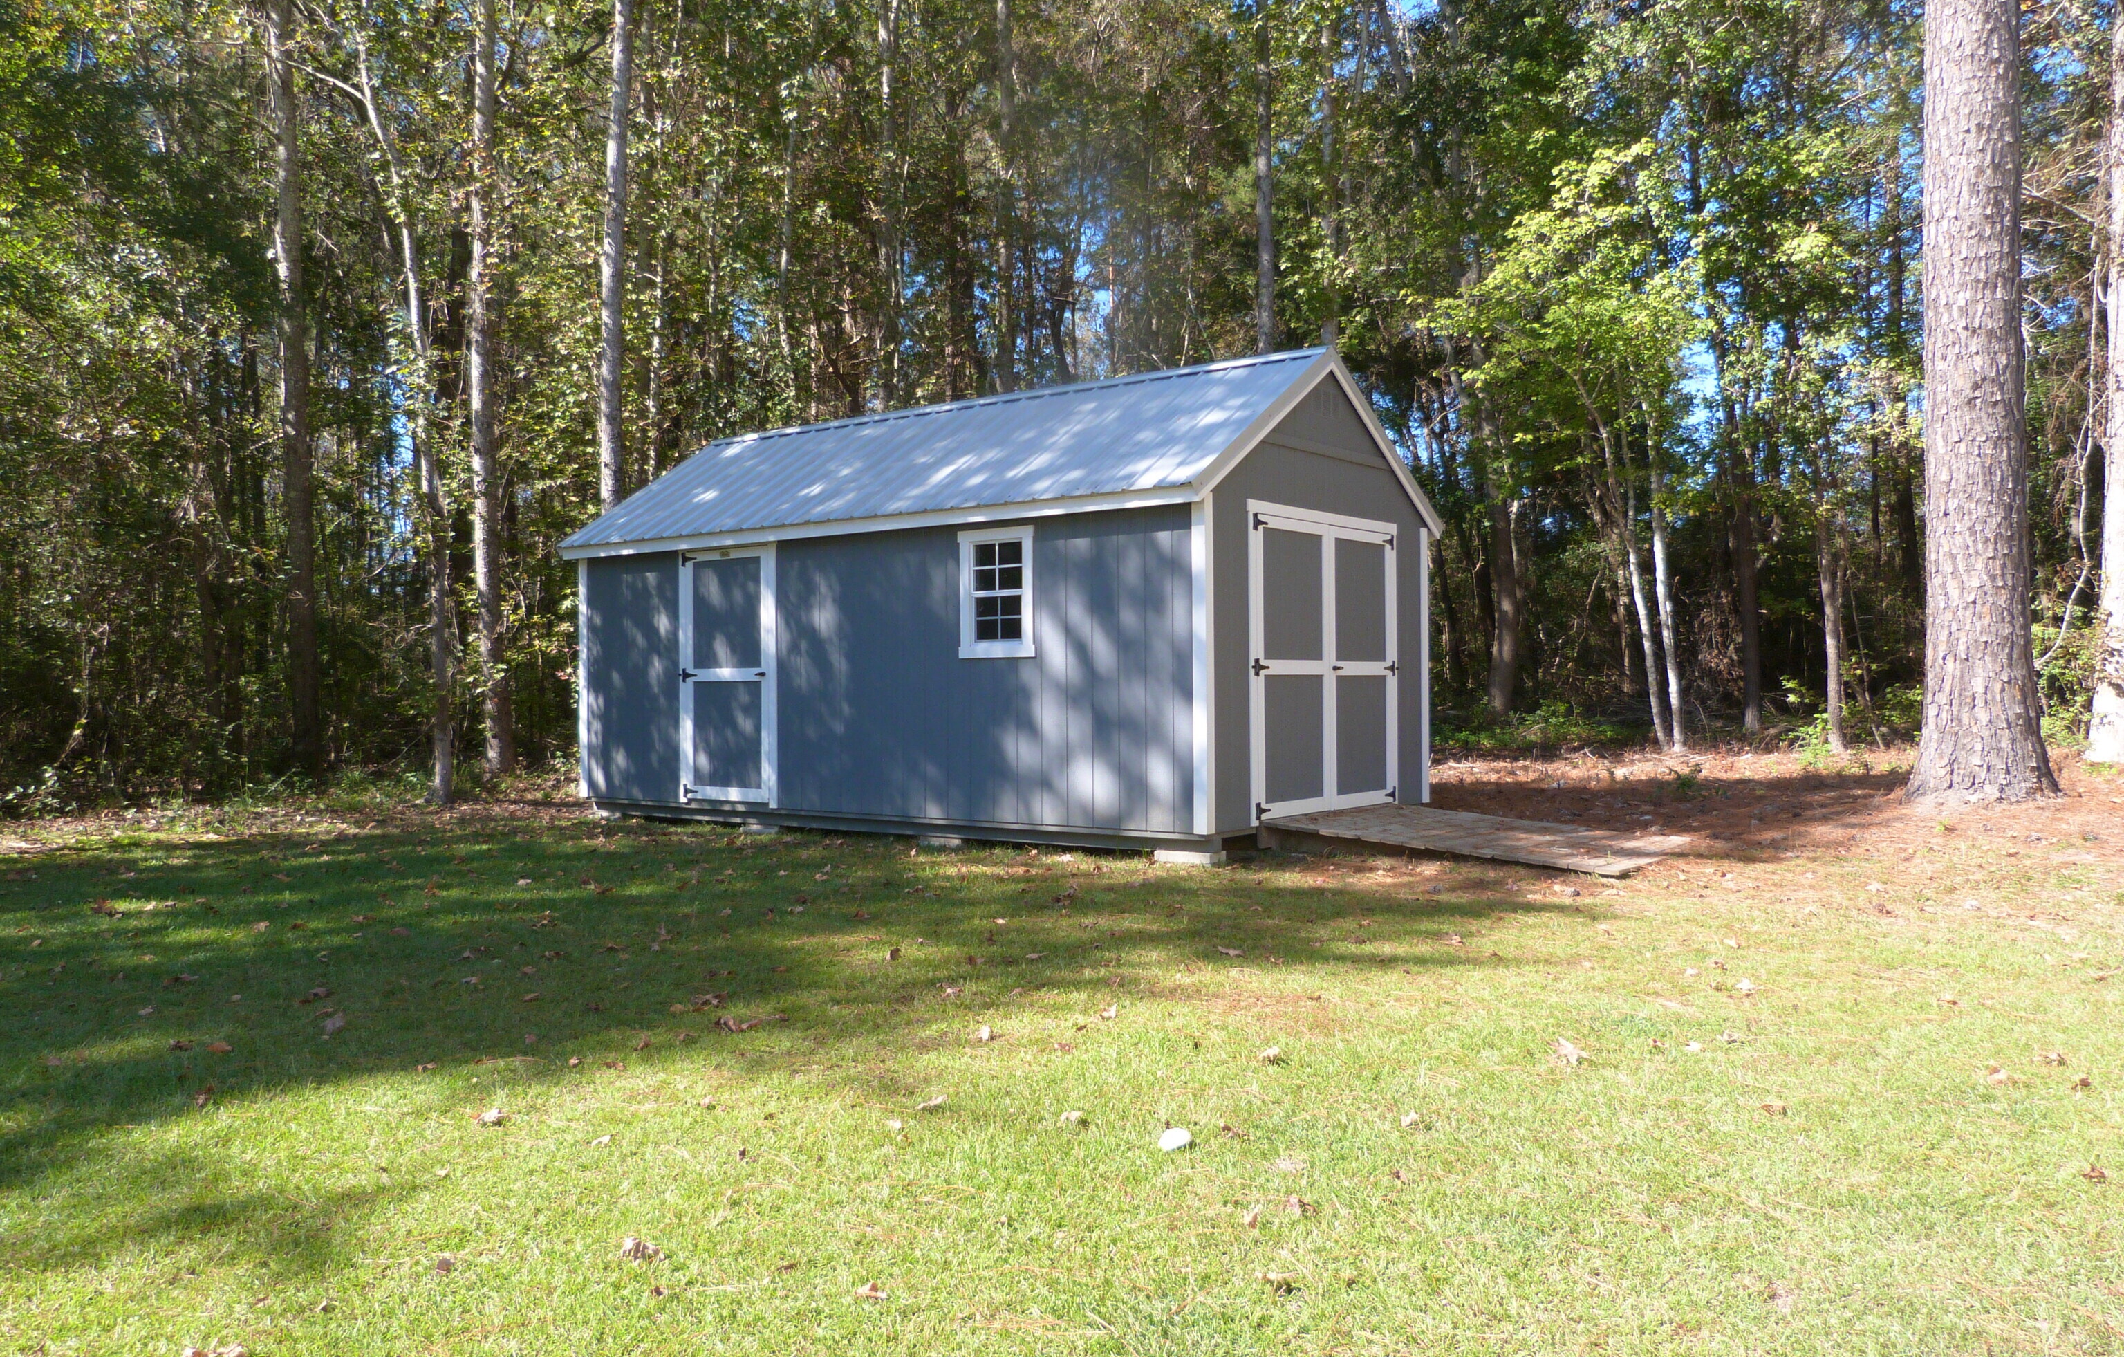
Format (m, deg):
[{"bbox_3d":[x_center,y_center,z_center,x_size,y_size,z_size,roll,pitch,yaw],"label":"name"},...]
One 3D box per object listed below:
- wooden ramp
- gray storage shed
[{"bbox_3d":[2.579,0.966,9.388,2.086,0.167,1.818,-1,0,38],"label":"wooden ramp"},{"bbox_3d":[-0.664,-0.543,11.970,6.263,3.224,3.332,-1,0,38],"label":"gray storage shed"}]

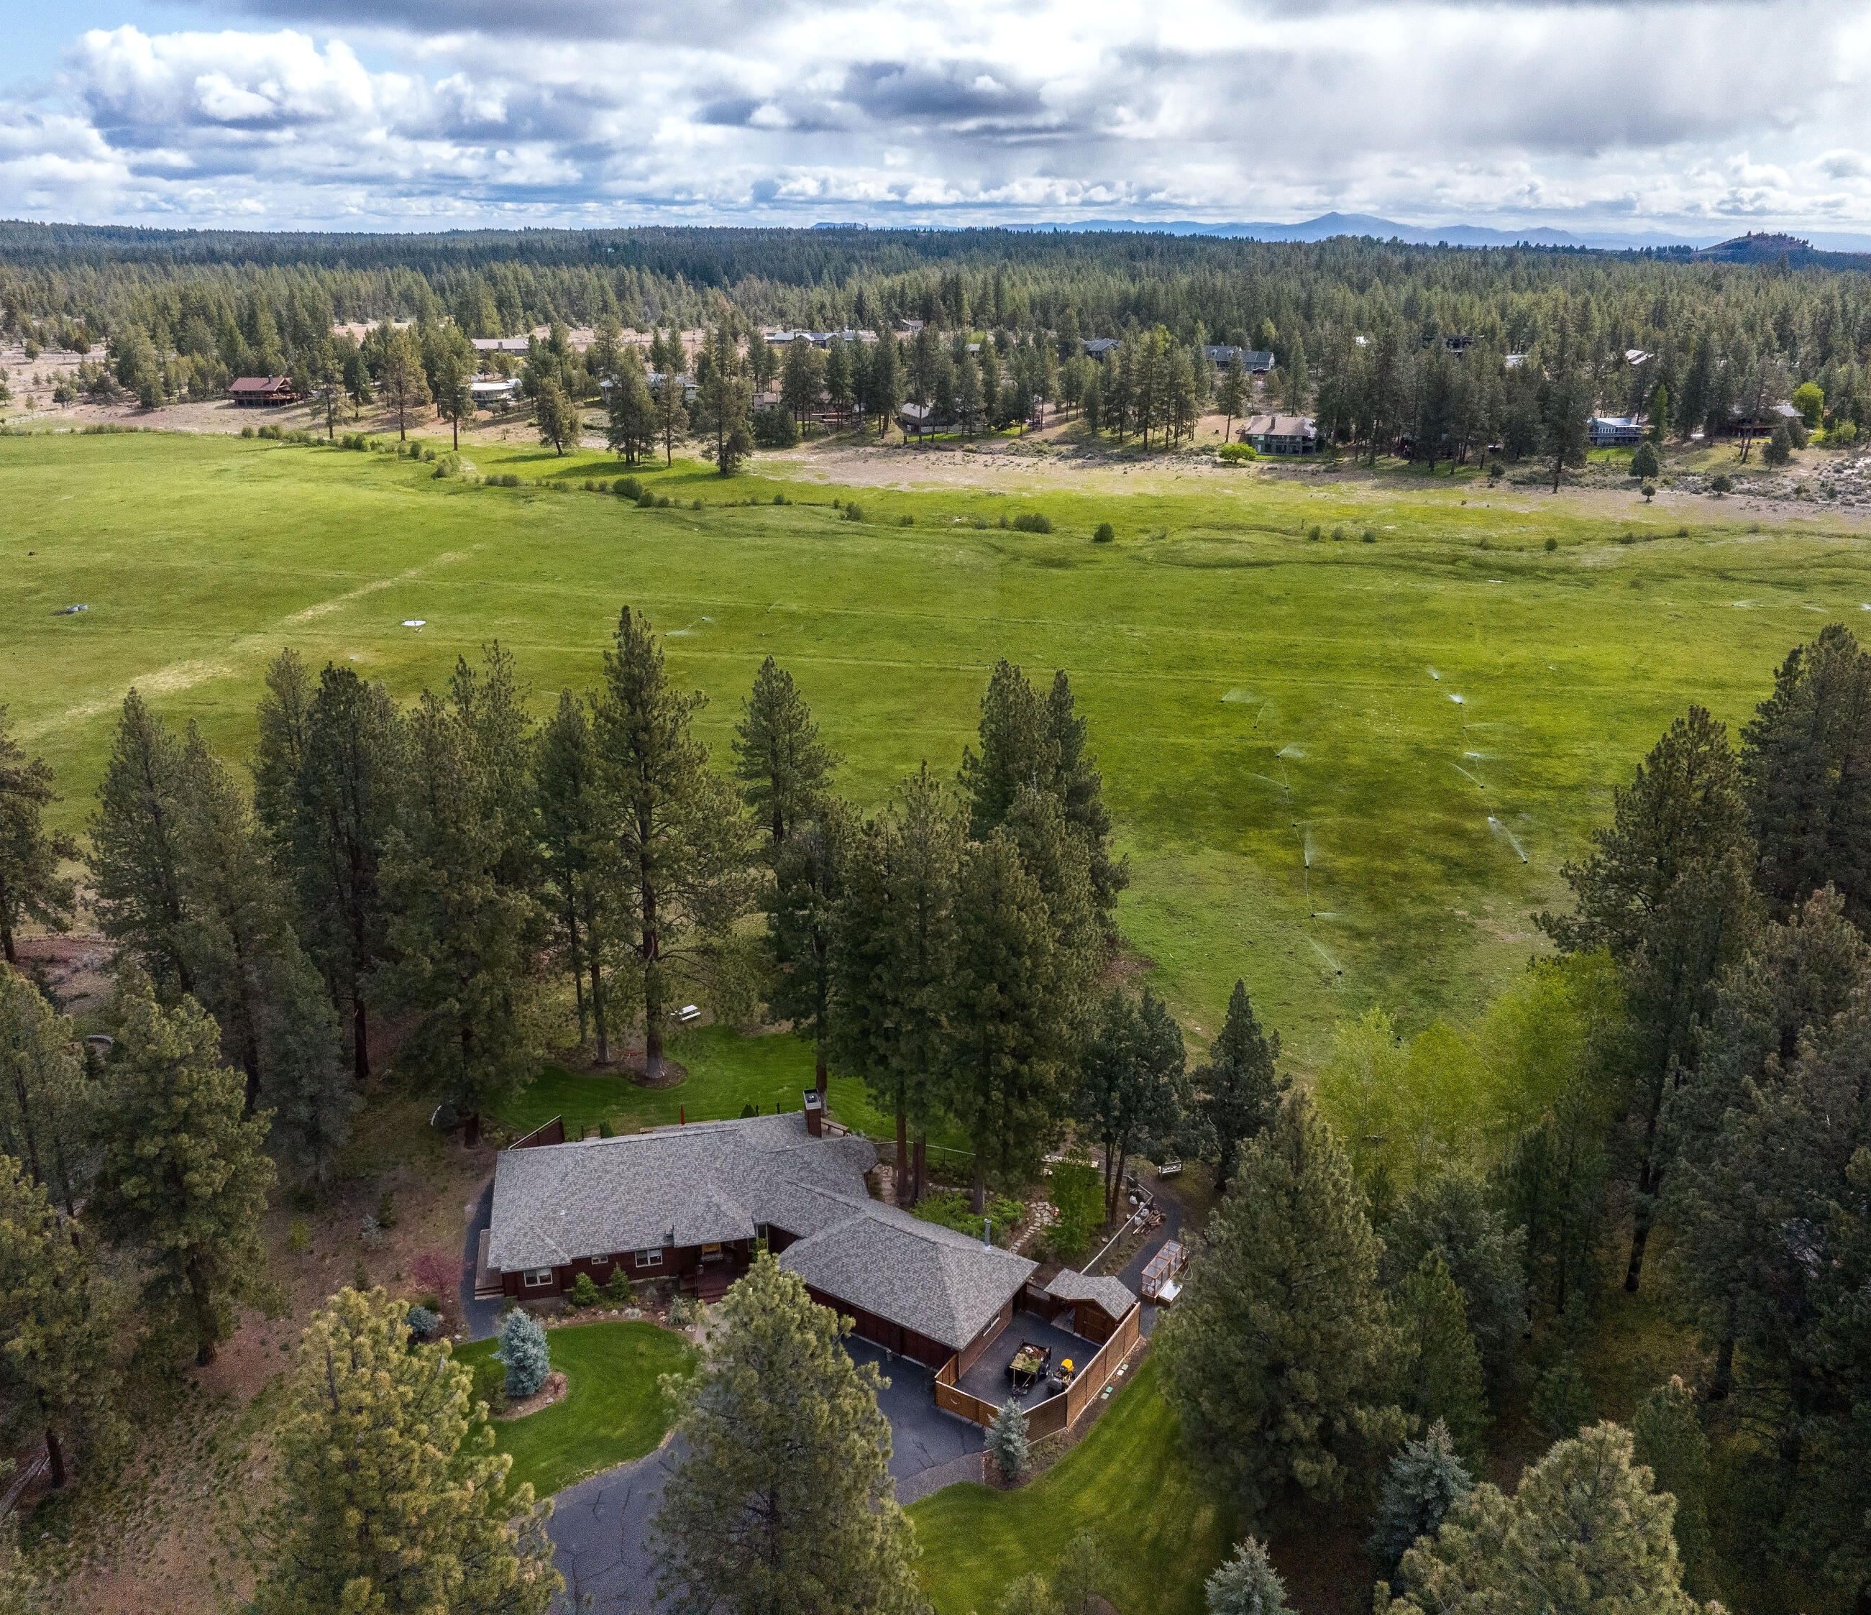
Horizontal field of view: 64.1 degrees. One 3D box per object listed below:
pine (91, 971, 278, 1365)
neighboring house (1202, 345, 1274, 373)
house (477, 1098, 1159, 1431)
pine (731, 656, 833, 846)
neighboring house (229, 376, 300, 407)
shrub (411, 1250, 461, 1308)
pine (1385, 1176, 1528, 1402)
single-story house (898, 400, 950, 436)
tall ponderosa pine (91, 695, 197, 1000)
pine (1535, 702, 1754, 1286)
[{"bbox_3d":[-37.800,18.210,73.620,8.720,22.590,8.720,1,21,0],"label":"pine"},{"bbox_3d":[117.120,-170.340,570.540,26.000,7.500,11.000,7,22,16],"label":"neighboring house"},{"bbox_3d":[-9.180,23.210,85.140,35.890,5.800,21.700,3,21,5],"label":"house"},{"bbox_3d":[-11.480,1.125,113.106,7.528,25.835,7.528,0,21,0],"label":"pine"},{"bbox_3d":[-208.547,-129.254,464.141,16.500,7.600,11.000,2,21,6],"label":"neighboring house"},{"bbox_3d":[-29.870,28.070,89.340,2.920,3.190,2.920,0,21,0],"label":"shrub"},{"bbox_3d":[26.170,23.770,73.750,6.990,13.780,6.990,1,21,0],"label":"pine"},{"bbox_3d":[-2.770,-109.540,421.190,17.000,7.000,12.000,-3,21,-11],"label":"single-story house"},{"bbox_3d":[-57.340,5.640,110.670,8.490,29.540,8.490,0,21,0],"label":"tall ponderosa pine"},{"bbox_3d":[41.170,12.080,84.810,11.280,36.760,10.720,0,21,0],"label":"pine"}]

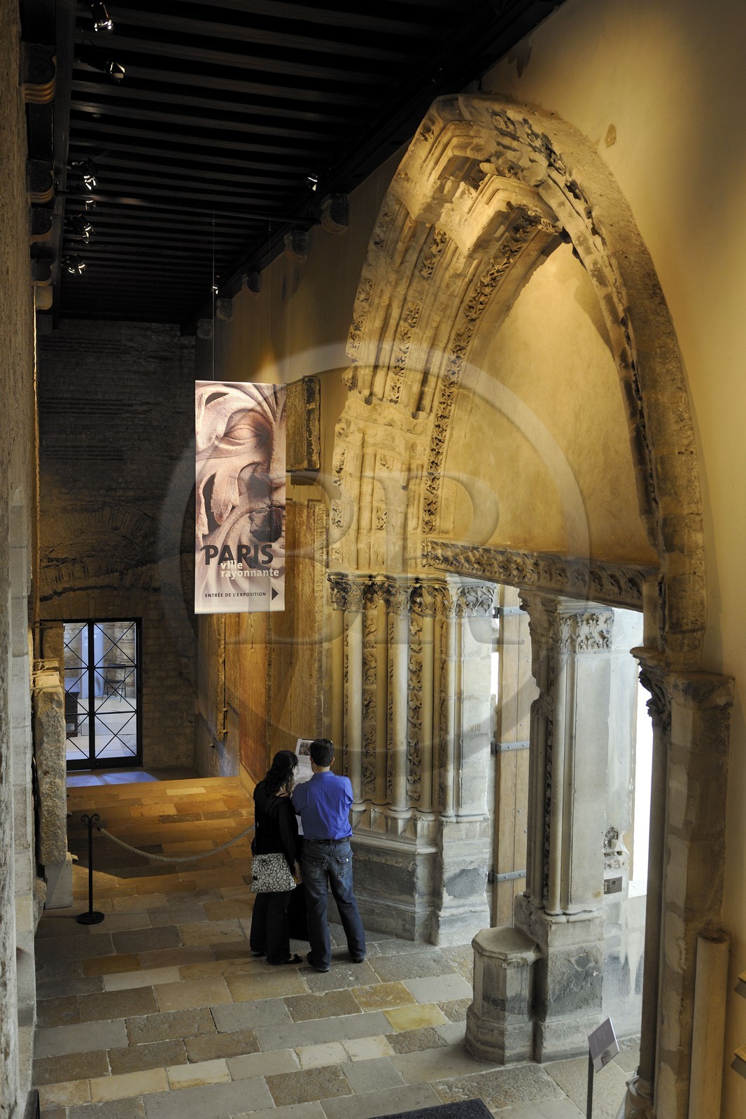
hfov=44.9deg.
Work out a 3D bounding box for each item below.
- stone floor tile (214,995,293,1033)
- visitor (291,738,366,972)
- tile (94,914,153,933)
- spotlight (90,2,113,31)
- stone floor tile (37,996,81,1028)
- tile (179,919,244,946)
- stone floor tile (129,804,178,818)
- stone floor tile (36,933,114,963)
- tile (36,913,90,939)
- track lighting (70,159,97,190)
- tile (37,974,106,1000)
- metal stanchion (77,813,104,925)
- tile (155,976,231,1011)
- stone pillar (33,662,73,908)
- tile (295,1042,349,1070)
[{"bbox_3d":[-0.851,3.211,6.322,0.510,0.030,0.325,0,5,-17],"label":"stone floor tile"},{"bbox_3d":[-0.349,2.217,6.914,0.540,1.768,0.500,-1,7,-16],"label":"visitor"},{"bbox_3d":[-2.111,3.035,7.525,0.496,0.030,0.342,1,5,-17],"label":"tile"},{"bbox_3d":[-1.478,-2.966,4.926,0.100,0.110,0.150,2,-36,23],"label":"spotlight"},{"bbox_3d":[-2.260,3.231,6.402,0.350,0.035,0.369,-1,4,-15],"label":"stone floor tile"},{"bbox_3d":[-1.333,3.111,7.476,0.502,0.030,0.380,0,5,-16],"label":"tile"},{"bbox_3d":[-2.441,2.805,10.022,0.502,0.030,0.341,1,5,-18],"label":"stone floor tile"},{"bbox_3d":[-2.346,3.062,7.091,0.598,0.030,0.347,1,5,-14],"label":"stone floor tile"},{"bbox_3d":[-2.649,3.144,7.668,0.479,0.035,0.361,-1,4,-15],"label":"tile"},{"bbox_3d":[-2.160,-2.881,6.741,0.190,0.220,0.170,2,5,6],"label":"track lighting"},{"bbox_3d":[-2.277,3.210,6.722,0.525,0.035,0.258,-1,4,-15],"label":"tile"},{"bbox_3d":[-2.393,2.603,7.654,0.230,0.906,0.230,-1,5,-20],"label":"metal stanchion"},{"bbox_3d":[-1.310,3.183,6.567,0.513,0.030,0.359,0,5,-18],"label":"tile"},{"bbox_3d":[-2.815,1.944,7.913,0.339,2.173,0.360,-1,5,-20],"label":"stone pillar"},{"bbox_3d":[-0.329,3.279,5.933,0.320,0.035,0.218,-1,4,-15],"label":"tile"}]

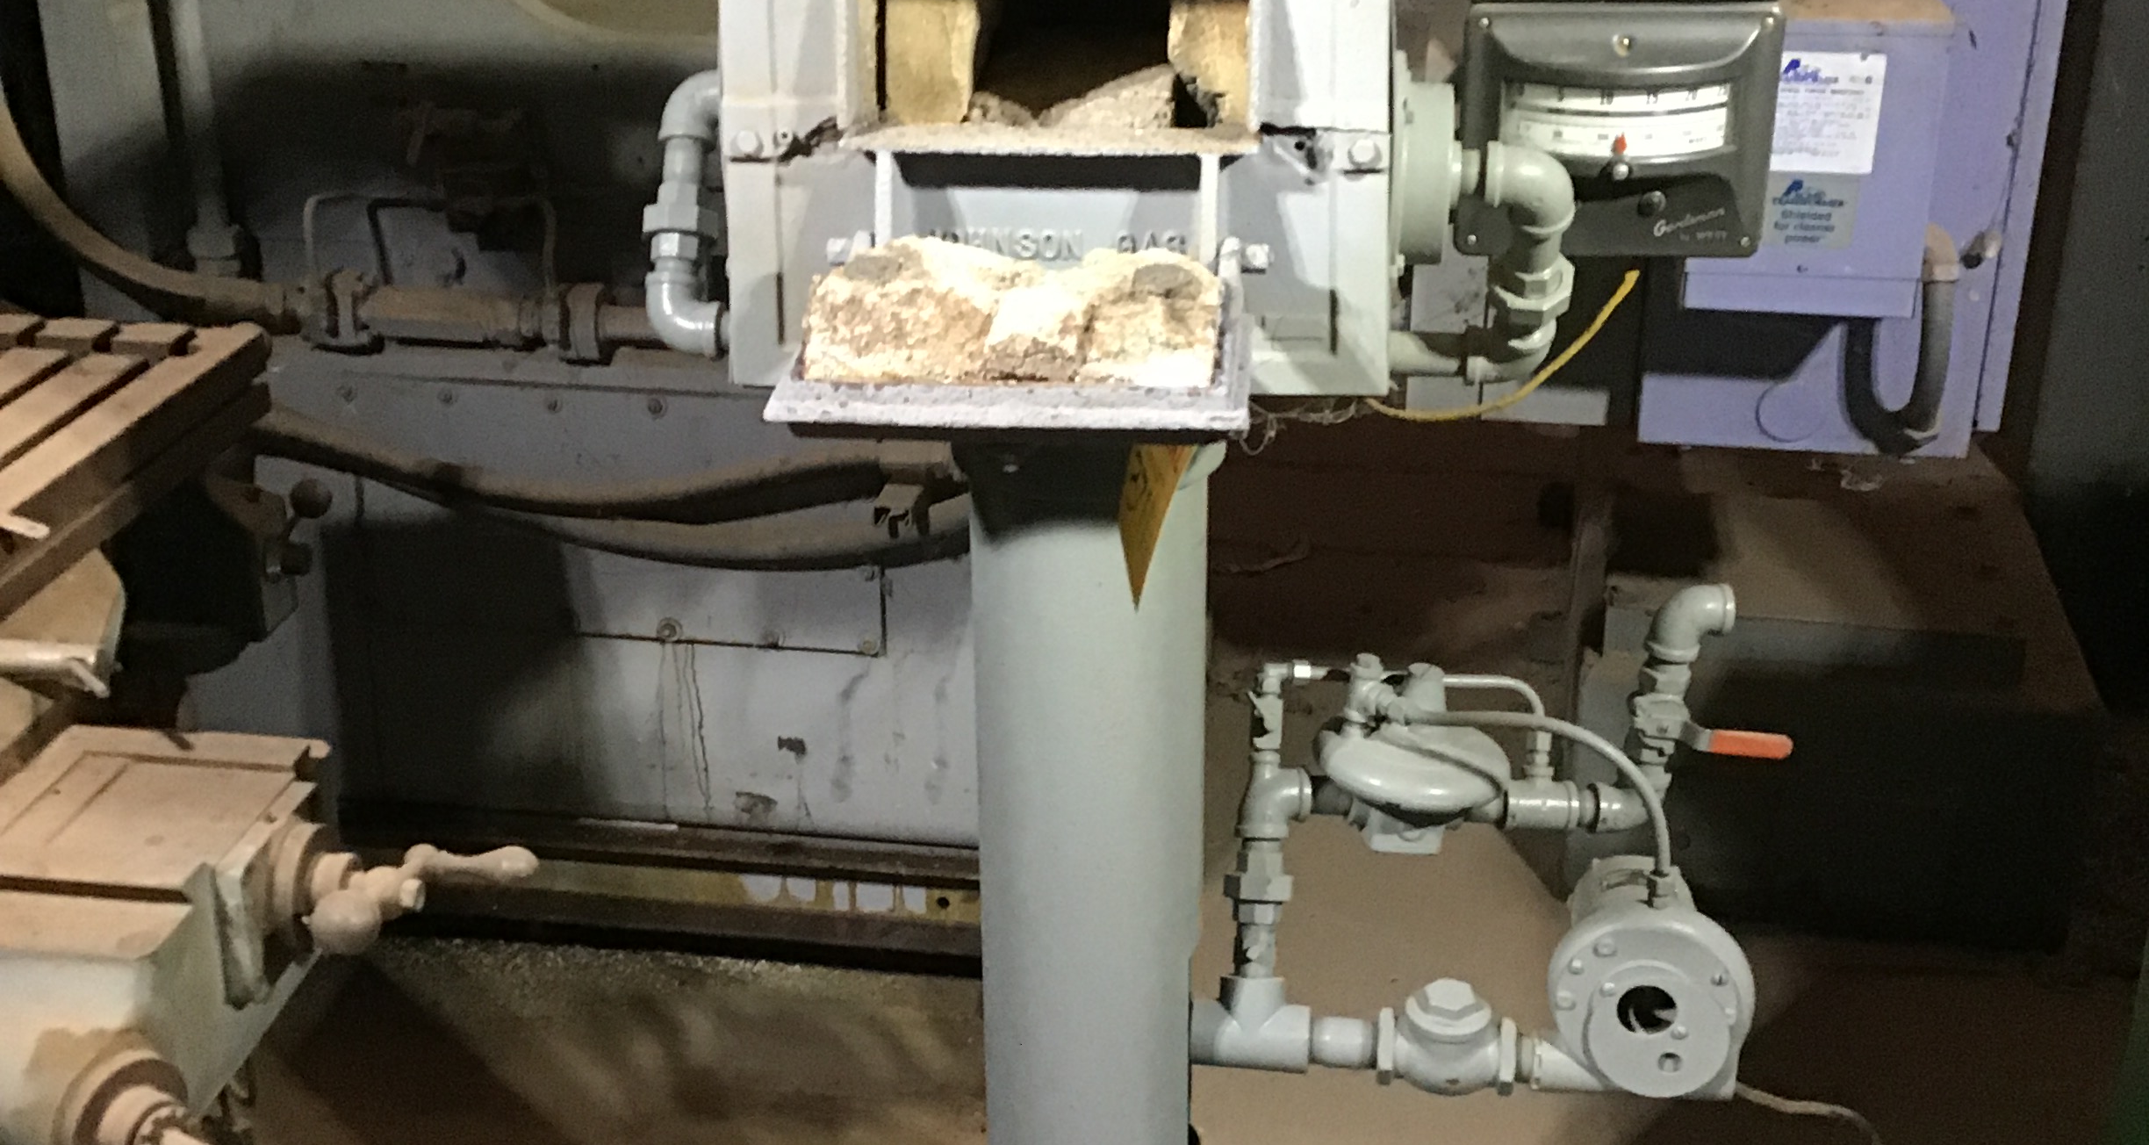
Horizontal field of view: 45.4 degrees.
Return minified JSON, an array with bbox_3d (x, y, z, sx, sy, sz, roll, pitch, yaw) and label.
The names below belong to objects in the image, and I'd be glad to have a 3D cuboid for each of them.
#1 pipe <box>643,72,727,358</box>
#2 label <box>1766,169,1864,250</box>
[{"bbox_3d":[-0.209,-0.201,1.453,0.074,0.166,0.043,3,25,8],"label":"pipe"},{"bbox_3d":[0.830,-0.409,2.905,0.107,0.089,0.004,3,25,8],"label":"label"}]

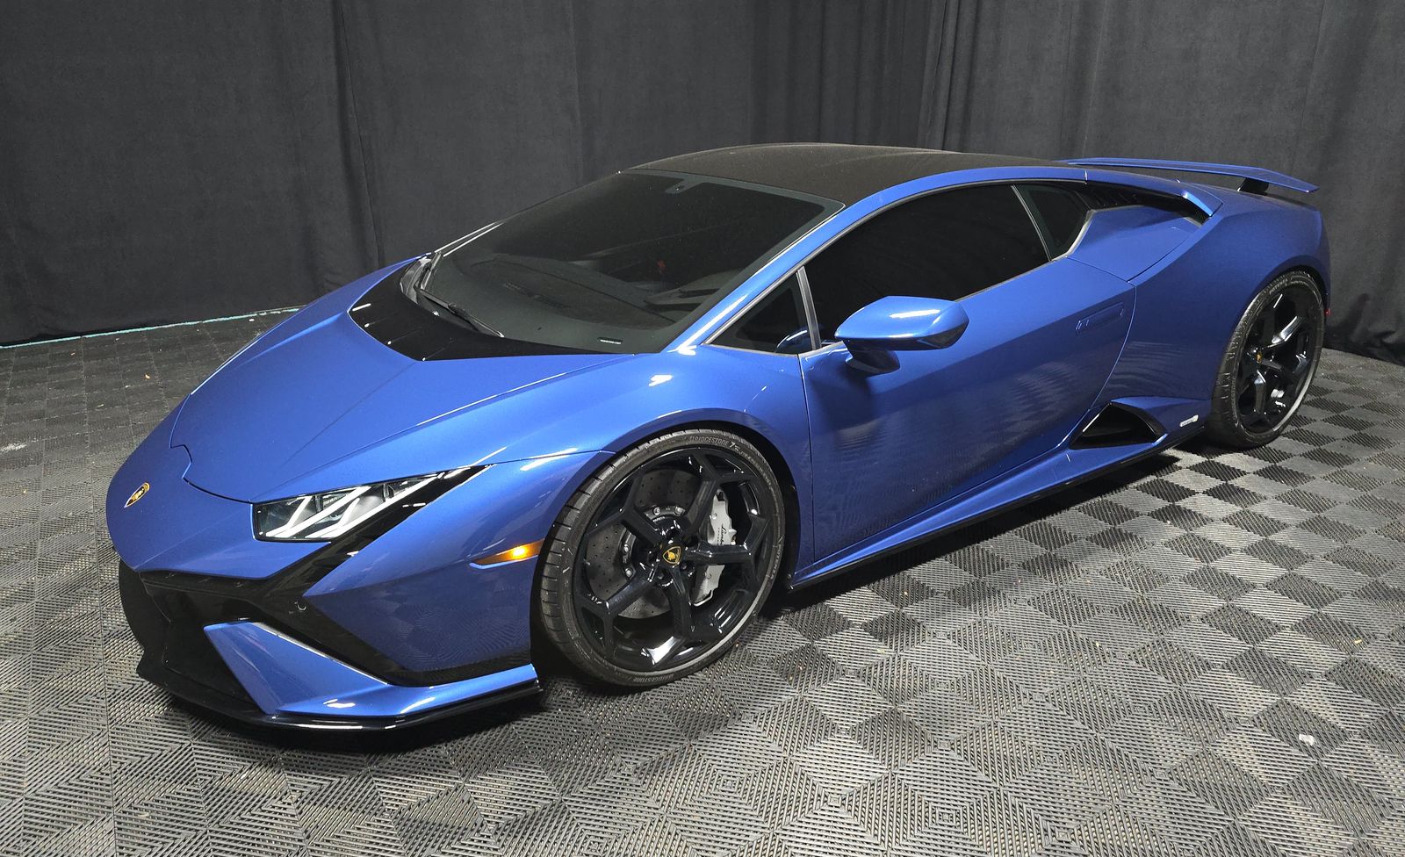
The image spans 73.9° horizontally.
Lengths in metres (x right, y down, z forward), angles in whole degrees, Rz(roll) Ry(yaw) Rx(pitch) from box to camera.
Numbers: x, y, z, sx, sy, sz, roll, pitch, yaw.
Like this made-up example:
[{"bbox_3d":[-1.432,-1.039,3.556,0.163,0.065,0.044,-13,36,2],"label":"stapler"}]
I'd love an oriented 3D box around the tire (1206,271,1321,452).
[{"bbox_3d":[2.081,-0.291,3.609,0.690,0.690,0.305,-14,24,-30],"label":"tire"}]

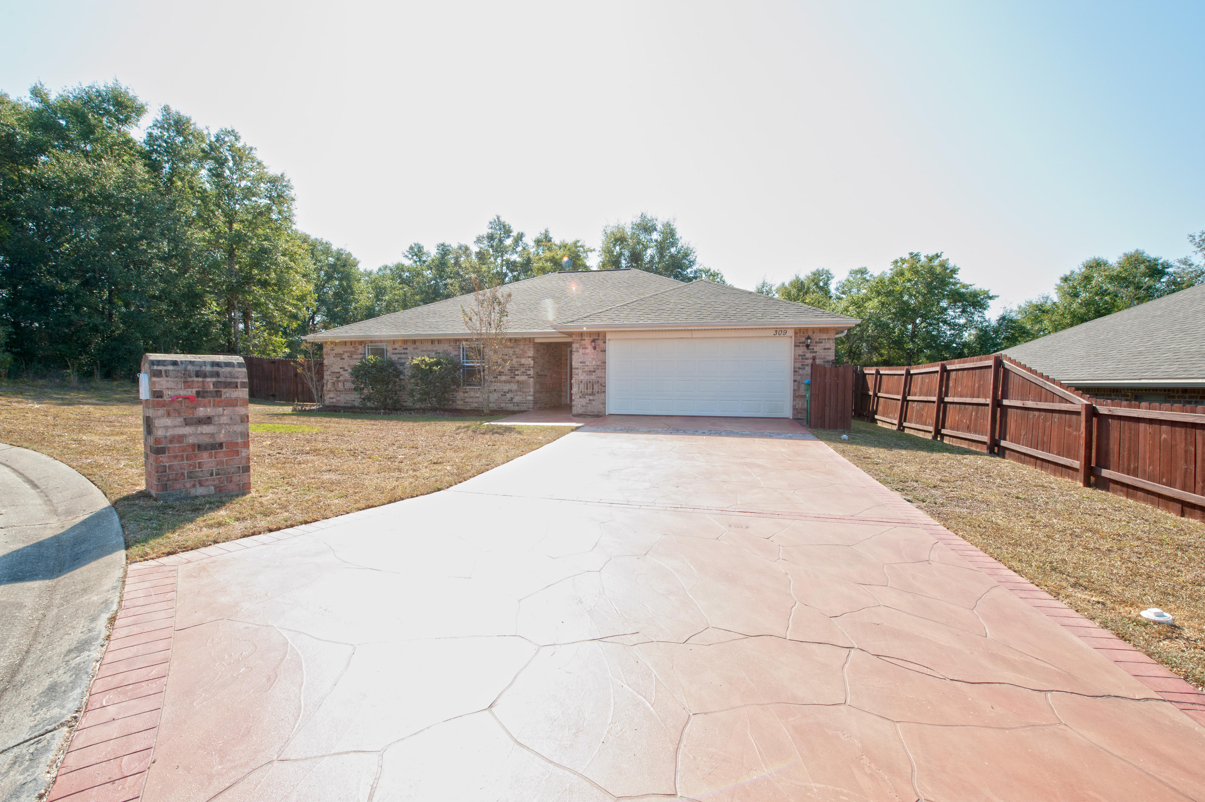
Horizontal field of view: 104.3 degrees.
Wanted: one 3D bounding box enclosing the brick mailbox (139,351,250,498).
[{"bbox_3d":[-3.848,0.224,4.429,0.415,1.325,0.719,2,3,37],"label":"brick mailbox"}]

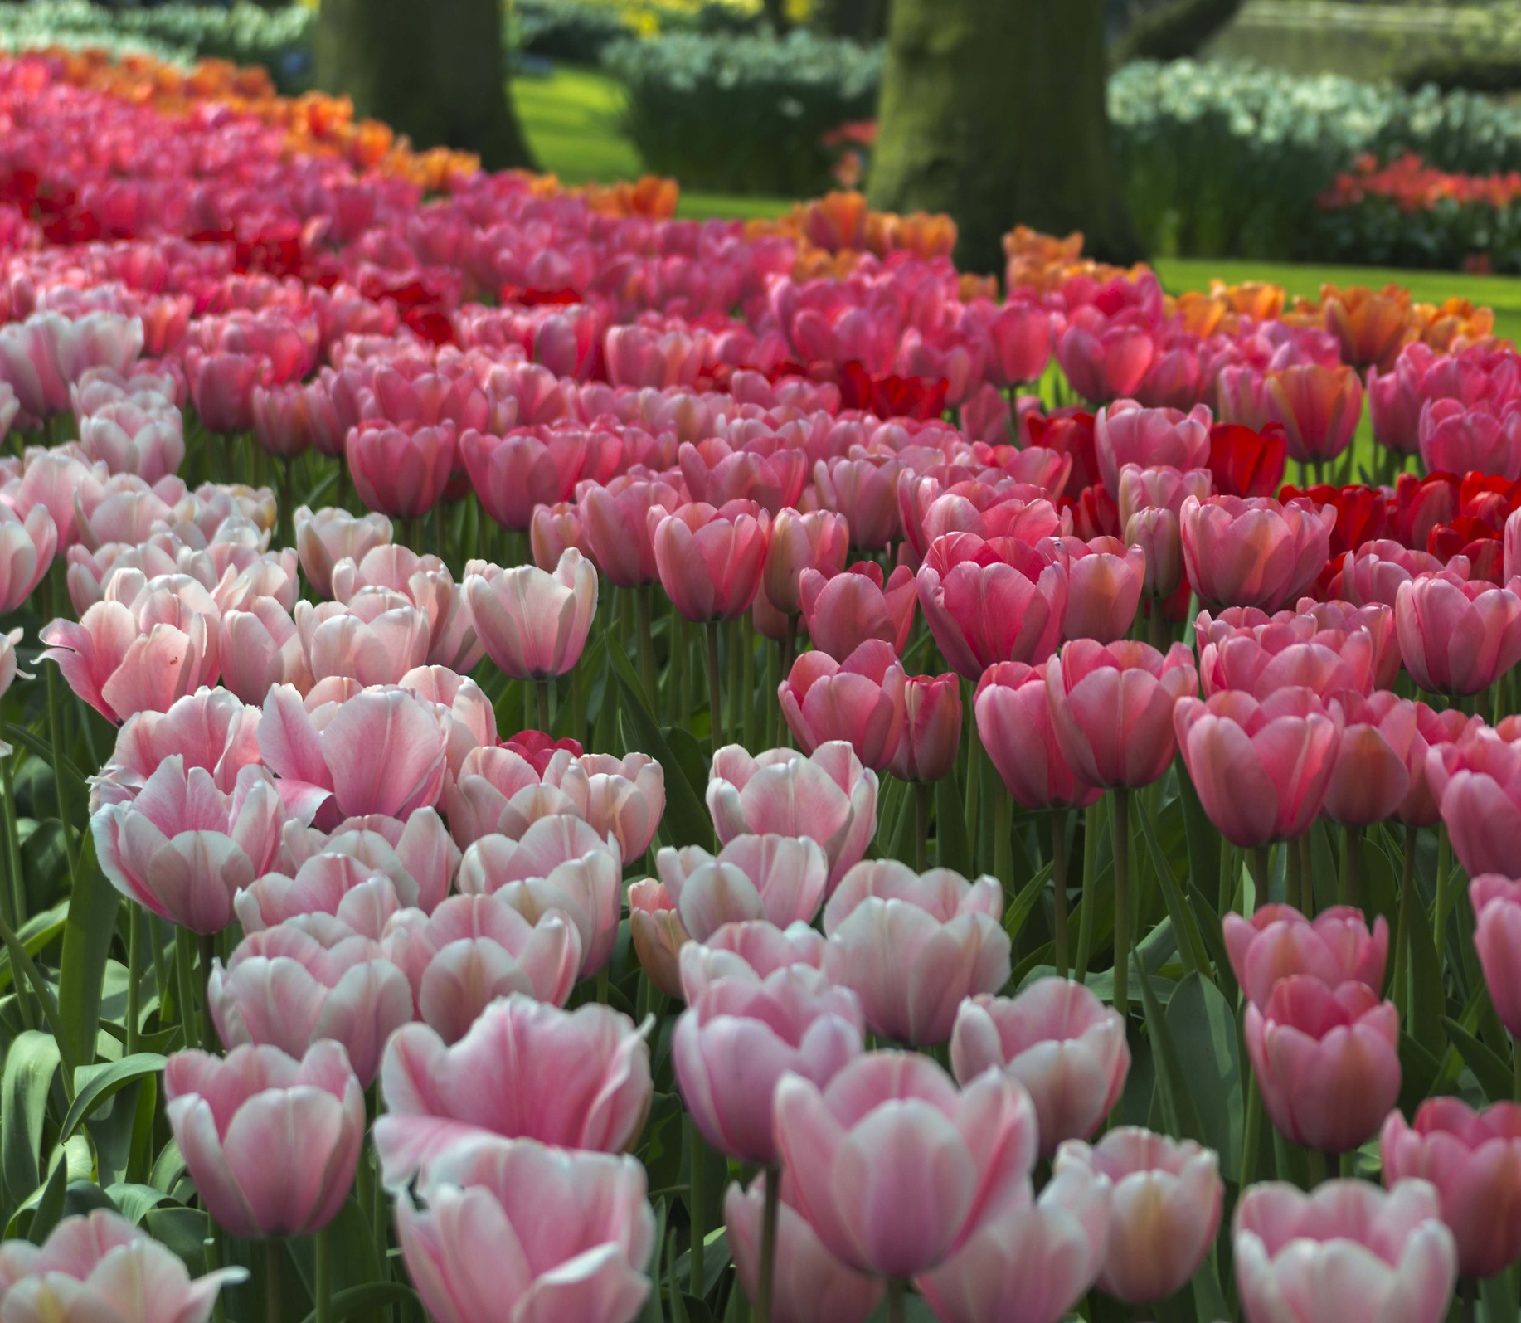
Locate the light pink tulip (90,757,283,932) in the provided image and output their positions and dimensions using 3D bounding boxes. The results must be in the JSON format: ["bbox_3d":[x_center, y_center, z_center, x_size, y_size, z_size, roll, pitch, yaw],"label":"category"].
[{"bbox_3d":[-0.252,0.081,1.990,0.083,0.070,0.077,-3,11,1],"label":"light pink tulip"}]

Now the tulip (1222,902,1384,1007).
[{"bbox_3d":[0.235,0.140,1.950,0.071,0.066,0.071,0,10,0],"label":"tulip"}]

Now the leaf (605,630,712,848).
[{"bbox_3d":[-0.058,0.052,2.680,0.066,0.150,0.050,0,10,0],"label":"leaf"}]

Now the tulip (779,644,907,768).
[{"bbox_3d":[0.043,0.023,2.360,0.065,0.063,0.063,0,11,0],"label":"tulip"}]

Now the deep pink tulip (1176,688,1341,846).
[{"bbox_3d":[0.240,0.051,2.180,0.078,0.069,0.077,0,10,0],"label":"deep pink tulip"}]

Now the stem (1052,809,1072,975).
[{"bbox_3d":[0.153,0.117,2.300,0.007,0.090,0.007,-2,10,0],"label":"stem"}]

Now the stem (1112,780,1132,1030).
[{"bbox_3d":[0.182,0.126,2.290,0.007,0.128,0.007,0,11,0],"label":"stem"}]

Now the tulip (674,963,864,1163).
[{"bbox_3d":[0.003,0.153,1.720,0.071,0.069,0.071,0,10,0],"label":"tulip"}]

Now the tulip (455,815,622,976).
[{"bbox_3d":[-0.108,0.117,2.200,0.081,0.076,0.080,0,11,0],"label":"tulip"}]

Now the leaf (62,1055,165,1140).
[{"bbox_3d":[-0.271,0.183,1.900,0.050,0.038,0.032,0,10,0],"label":"leaf"}]

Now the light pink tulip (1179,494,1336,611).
[{"bbox_3d":[0.284,-0.062,2.590,0.089,0.061,0.084,0,10,0],"label":"light pink tulip"}]

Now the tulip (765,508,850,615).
[{"bbox_3d":[0.032,-0.065,3.050,0.058,0.068,0.058,0,11,0],"label":"tulip"}]

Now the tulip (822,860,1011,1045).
[{"bbox_3d":[0.064,0.119,1.850,0.075,0.068,0.075,0,10,0],"label":"tulip"}]

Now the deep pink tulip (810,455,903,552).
[{"bbox_3d":[0.072,-0.118,3.380,0.069,0.067,0.069,0,10,0],"label":"deep pink tulip"}]

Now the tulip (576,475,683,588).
[{"bbox_3d":[-0.088,-0.090,3.110,0.075,0.070,0.074,0,10,0],"label":"tulip"}]

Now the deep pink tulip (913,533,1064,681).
[{"bbox_3d":[0.122,-0.029,2.420,0.081,0.072,0.079,0,10,0],"label":"deep pink tulip"}]

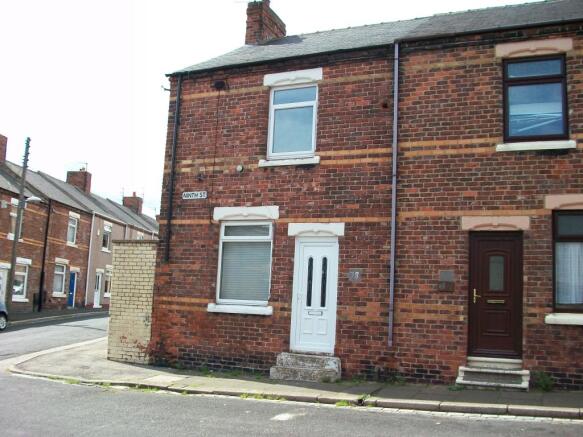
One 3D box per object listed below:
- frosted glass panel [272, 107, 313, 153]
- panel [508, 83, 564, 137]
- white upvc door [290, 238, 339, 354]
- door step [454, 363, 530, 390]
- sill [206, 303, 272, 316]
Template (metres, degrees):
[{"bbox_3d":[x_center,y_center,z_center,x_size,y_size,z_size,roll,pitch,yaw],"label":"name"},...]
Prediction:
[{"bbox_3d":[0.036,-1.792,11.658,0.866,0.929,0.030,-1,-9,23],"label":"frosted glass panel"},{"bbox_3d":[4.228,-1.866,9.891,0.893,0.918,0.030,-1,-9,23],"label":"panel"},{"bbox_3d":[0.448,1.429,10.734,0.860,2.154,0.090,-1,-9,21],"label":"white upvc door"},{"bbox_3d":[3.246,2.561,9.212,1.061,0.306,0.450,-1,-9,21],"label":"door step"},{"bbox_3d":[-0.971,1.771,11.148,1.394,0.163,0.160,-1,-9,21],"label":"sill"}]

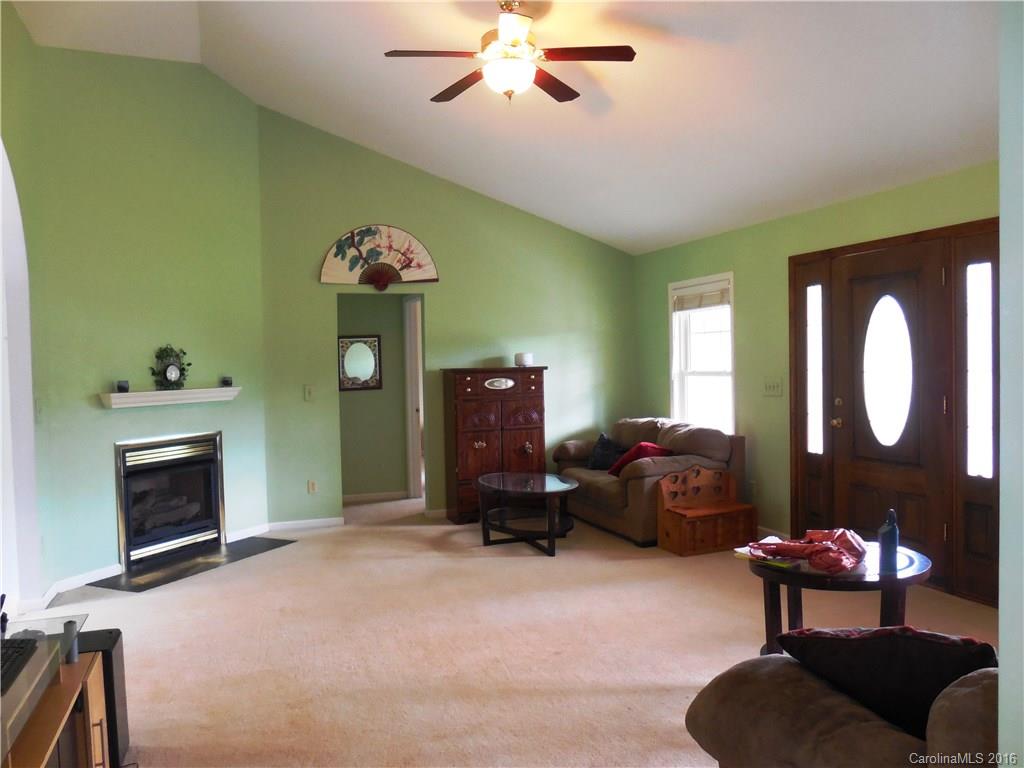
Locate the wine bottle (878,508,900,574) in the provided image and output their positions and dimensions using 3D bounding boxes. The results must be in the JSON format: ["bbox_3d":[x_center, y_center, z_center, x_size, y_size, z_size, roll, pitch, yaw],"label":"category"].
[{"bbox_3d":[1.599,0.661,3.254,0.085,0.262,0.085,0,2,26],"label":"wine bottle"}]

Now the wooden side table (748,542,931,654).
[{"bbox_3d":[1.463,1.033,3.459,0.748,0.490,0.748,-2,2,-21],"label":"wooden side table"}]

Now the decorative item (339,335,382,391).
[{"bbox_3d":[-1.531,-0.209,7.783,0.440,0.555,0.030,-2,2,-22],"label":"decorative item"}]

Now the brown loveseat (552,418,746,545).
[{"bbox_3d":[1.086,0.766,6.660,1.020,0.870,1.620,-2,2,-22],"label":"brown loveseat"}]

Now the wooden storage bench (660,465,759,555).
[{"bbox_3d":[1.462,0.921,5.725,0.670,0.590,0.330,-2,2,-22],"label":"wooden storage bench"}]

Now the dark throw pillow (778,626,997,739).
[{"bbox_3d":[0.884,0.714,1.820,0.450,0.420,0.150,-1,35,12],"label":"dark throw pillow"}]

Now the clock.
[{"bbox_3d":[-2.447,-0.118,5.516,0.100,0.330,0.310,0,2,24],"label":"clock"}]

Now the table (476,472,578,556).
[{"bbox_3d":[0.126,1.000,6.016,0.720,0.470,1.050,-2,2,-22],"label":"table"}]

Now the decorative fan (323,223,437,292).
[{"bbox_3d":[-1.154,-1.117,6.804,1.055,0.583,0.040,-2,2,-21],"label":"decorative fan"}]

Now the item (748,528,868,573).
[{"bbox_3d":[1.327,0.735,3.479,0.490,0.110,0.330,0,2,14],"label":"item"}]

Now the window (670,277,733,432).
[{"bbox_3d":[1.670,-0.112,6.741,0.100,1.620,0.925,-2,2,-22],"label":"window"}]

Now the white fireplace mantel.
[{"bbox_3d":[-2.424,0.095,5.567,0.130,0.095,1.170,0,2,24],"label":"white fireplace mantel"}]

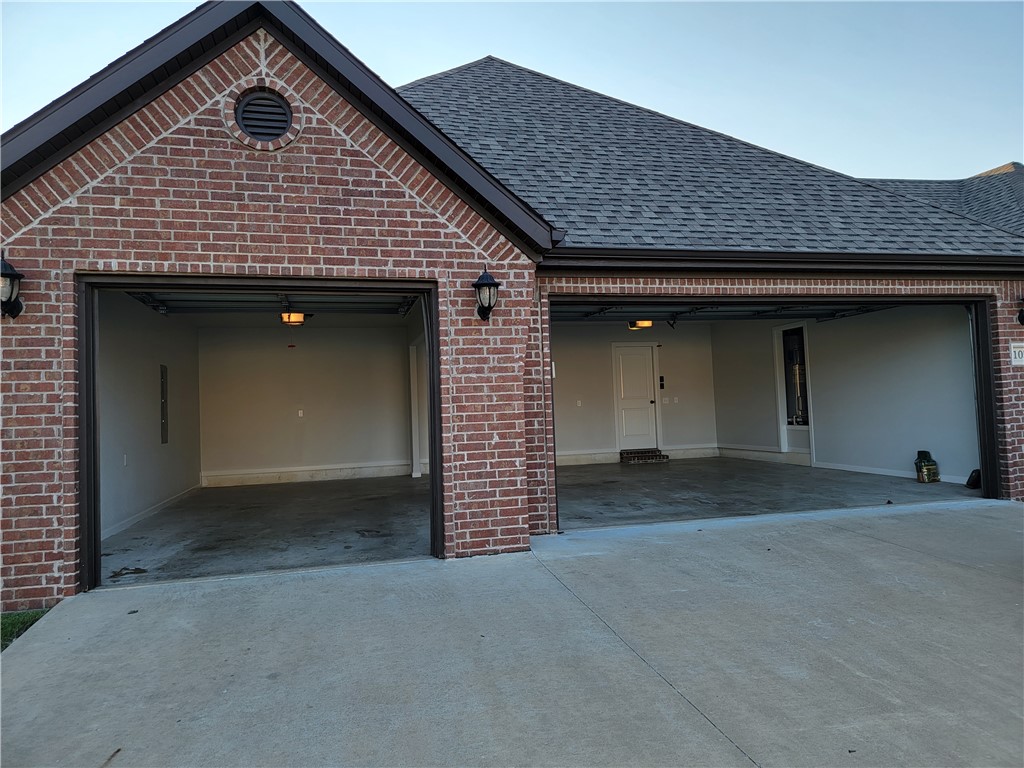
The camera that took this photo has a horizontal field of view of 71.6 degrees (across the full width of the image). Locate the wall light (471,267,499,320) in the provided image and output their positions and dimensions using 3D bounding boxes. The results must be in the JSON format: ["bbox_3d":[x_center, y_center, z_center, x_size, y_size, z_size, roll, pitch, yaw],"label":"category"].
[{"bbox_3d":[-0.209,-0.733,5.803,0.235,0.460,0.269,-1,-3,-16],"label":"wall light"}]

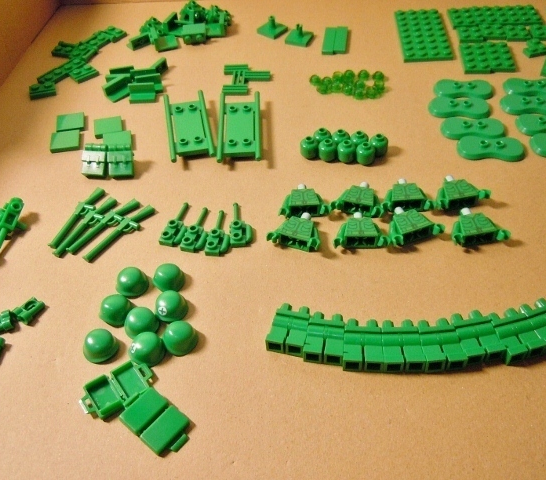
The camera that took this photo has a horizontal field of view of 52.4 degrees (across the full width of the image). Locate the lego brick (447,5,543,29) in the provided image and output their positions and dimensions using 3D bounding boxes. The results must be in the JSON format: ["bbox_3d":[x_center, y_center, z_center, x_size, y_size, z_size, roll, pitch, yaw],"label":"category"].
[{"bbox_3d":[0.162,-0.164,0.402,0.064,0.005,0.024,-2,48,2],"label":"lego brick"}]

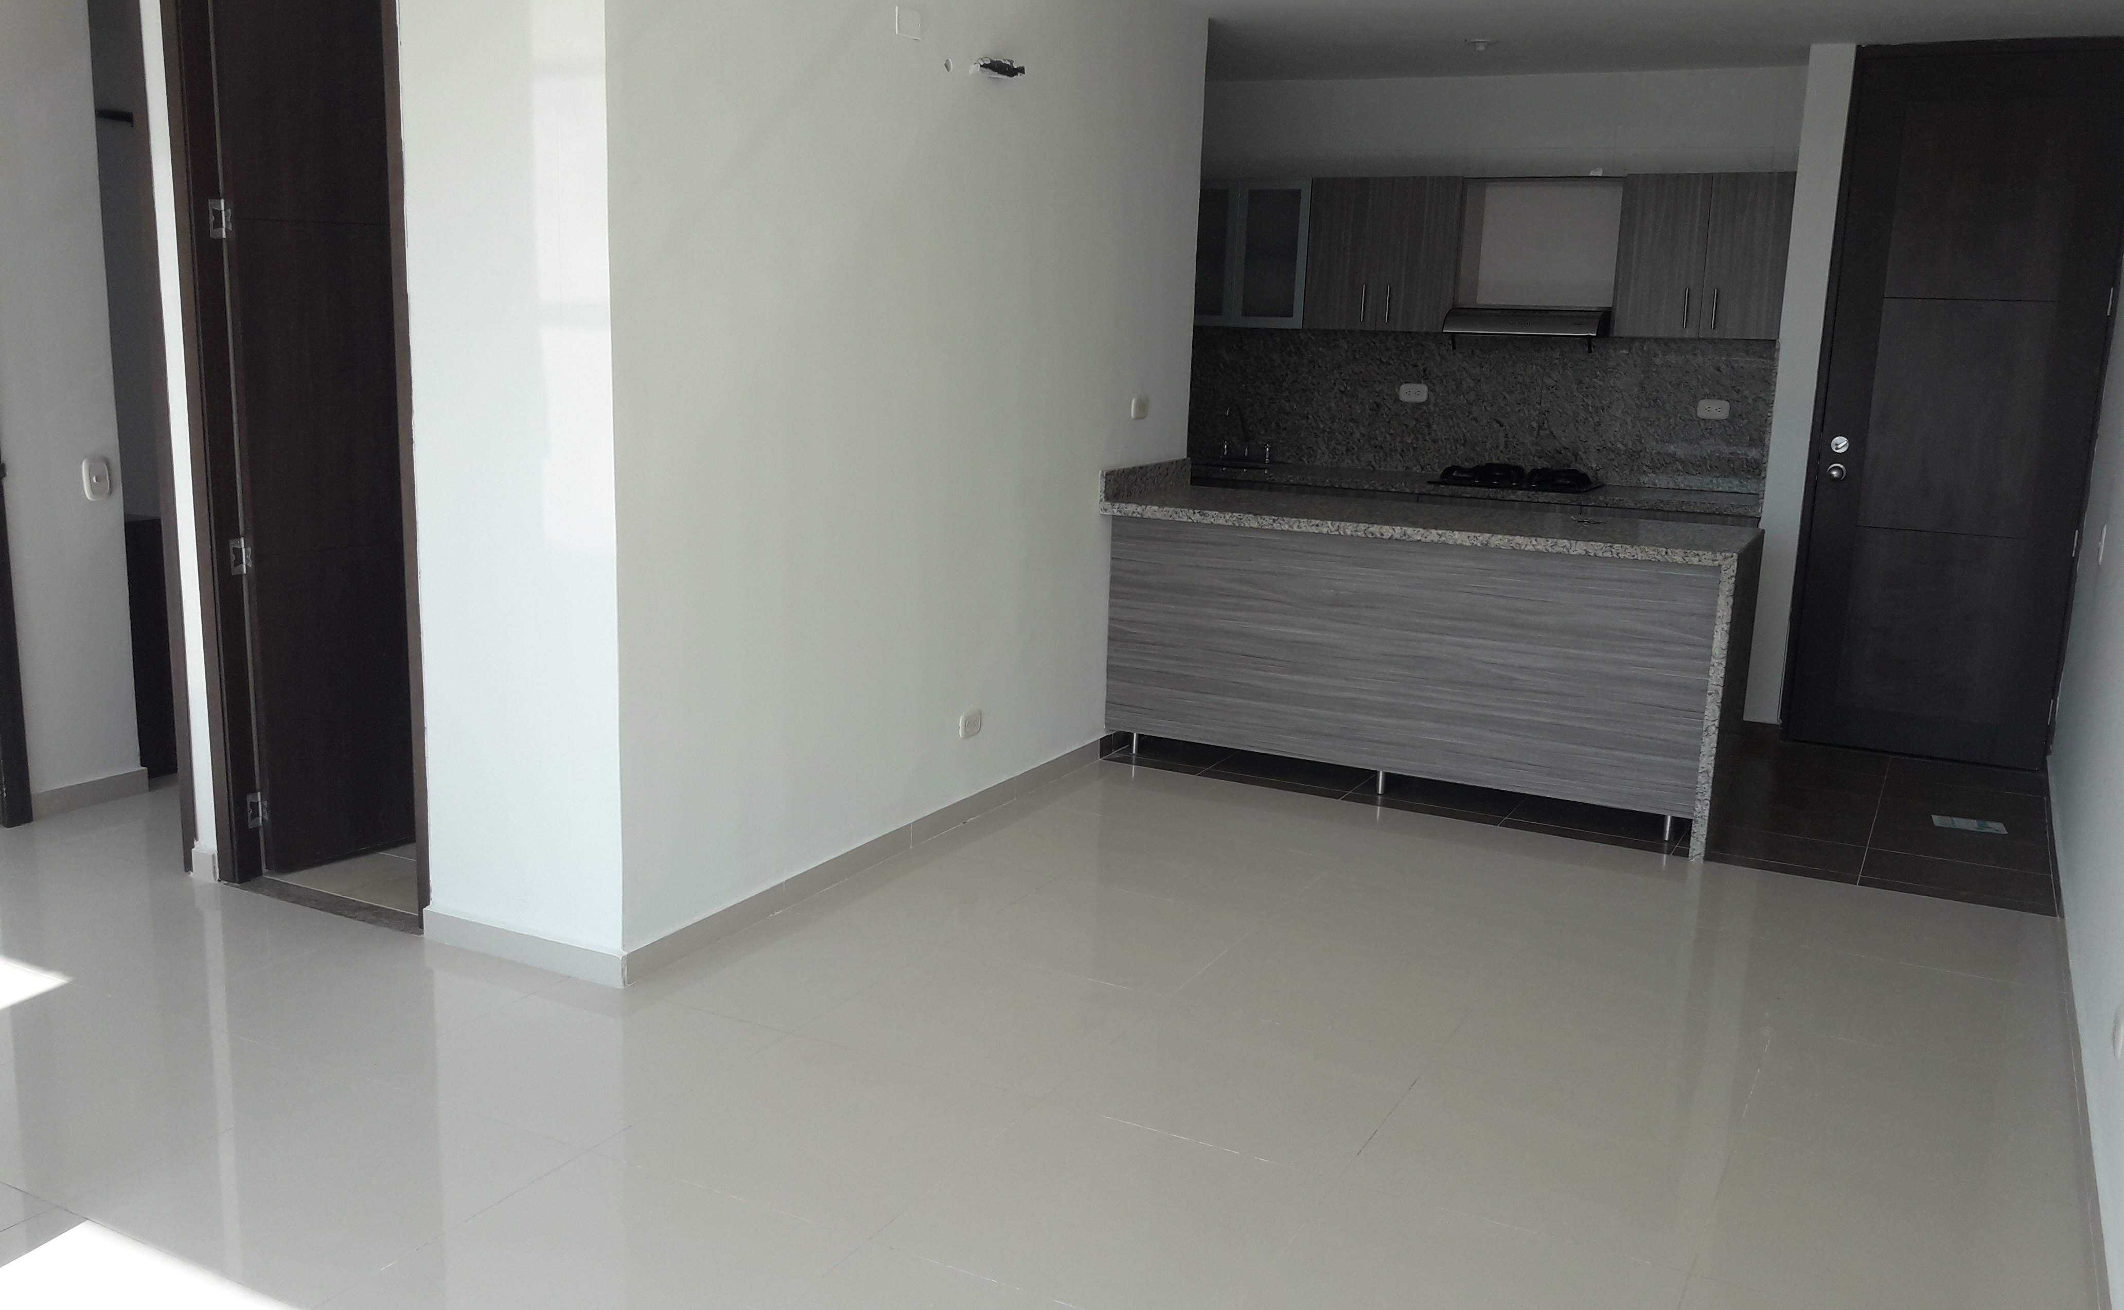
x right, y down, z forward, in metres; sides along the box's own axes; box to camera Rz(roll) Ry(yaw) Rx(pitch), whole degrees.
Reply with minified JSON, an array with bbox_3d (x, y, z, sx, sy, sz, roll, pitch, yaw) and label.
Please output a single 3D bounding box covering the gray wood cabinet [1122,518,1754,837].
[{"bbox_3d":[1.168,-0.004,5.652,1.950,0.823,0.606,8,13,27],"label":"gray wood cabinet"}]

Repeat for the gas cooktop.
[{"bbox_3d":[1.906,-0.745,7.183,0.615,0.068,0.439,8,13,27],"label":"gas cooktop"}]

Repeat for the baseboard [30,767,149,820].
[{"bbox_3d":[-2.846,0.405,5.025,0.013,0.075,0.367,8,13,27],"label":"baseboard"}]

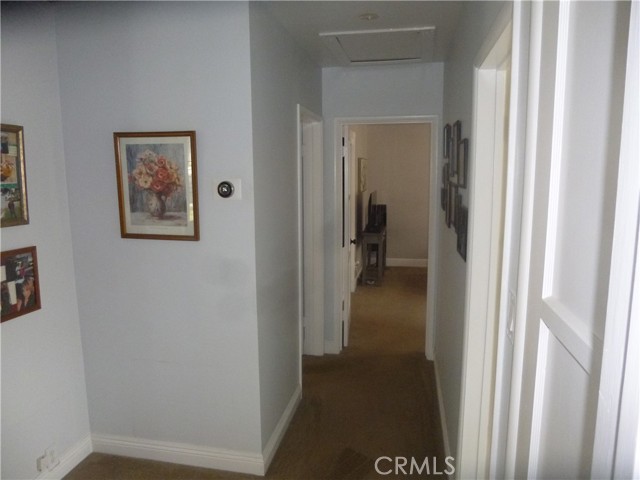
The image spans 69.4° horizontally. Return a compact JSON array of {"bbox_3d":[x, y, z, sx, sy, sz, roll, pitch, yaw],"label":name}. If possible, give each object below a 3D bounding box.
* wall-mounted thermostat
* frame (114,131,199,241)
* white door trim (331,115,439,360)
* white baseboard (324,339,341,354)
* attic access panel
[{"bbox_3d":[-0.461,-0.247,2.277,0.084,0.084,0.032,1,9,11],"label":"wall-mounted thermostat"},{"bbox_3d":[-0.827,-0.275,2.351,0.439,0.545,0.027,1,9,11],"label":"frame"},{"bbox_3d":[0.556,0.011,3.936,0.841,2.045,0.135,1,9,11],"label":"white door trim"},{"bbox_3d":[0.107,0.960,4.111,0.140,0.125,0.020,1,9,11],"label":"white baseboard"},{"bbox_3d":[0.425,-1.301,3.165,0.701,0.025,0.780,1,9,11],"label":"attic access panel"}]

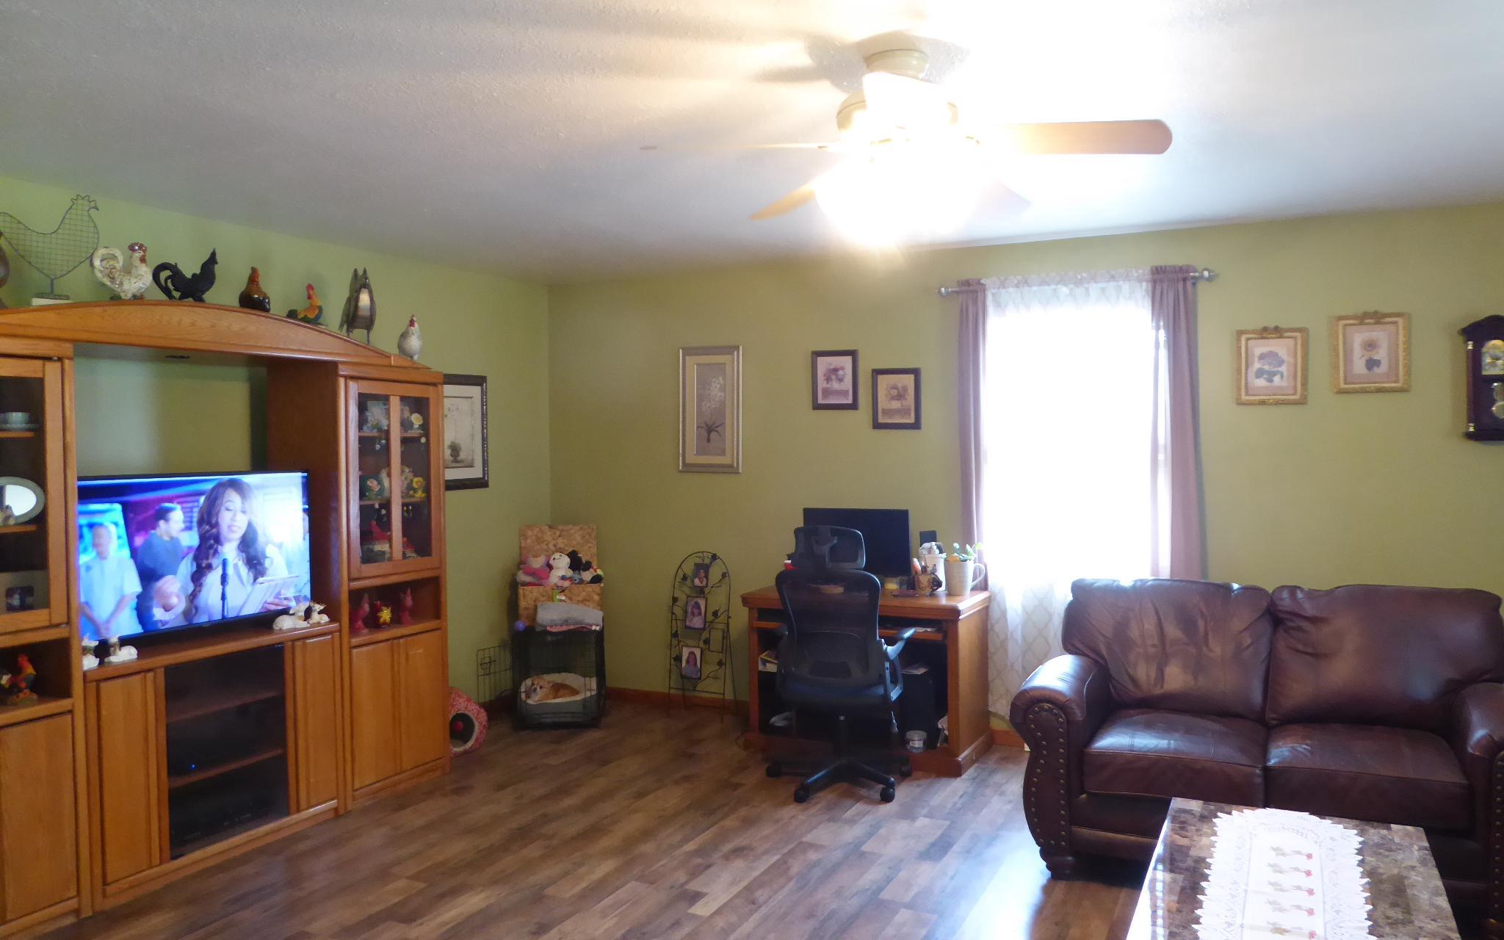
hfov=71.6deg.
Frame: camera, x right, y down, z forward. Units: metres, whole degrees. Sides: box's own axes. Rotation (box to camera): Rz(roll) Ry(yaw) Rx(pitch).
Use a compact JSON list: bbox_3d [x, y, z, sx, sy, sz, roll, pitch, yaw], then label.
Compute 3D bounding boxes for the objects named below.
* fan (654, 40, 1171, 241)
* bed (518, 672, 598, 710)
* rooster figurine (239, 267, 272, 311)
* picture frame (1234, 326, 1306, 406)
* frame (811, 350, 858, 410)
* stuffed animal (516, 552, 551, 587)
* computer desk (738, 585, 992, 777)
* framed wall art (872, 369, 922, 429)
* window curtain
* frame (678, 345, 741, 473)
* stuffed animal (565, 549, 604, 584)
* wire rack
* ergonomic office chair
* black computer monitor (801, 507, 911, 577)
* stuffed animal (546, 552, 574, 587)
[{"bbox_3d":[0.380,-0.794,2.572,1.240,0.434,1.260,0,2,21],"label":"fan"},{"bbox_3d":[-1.067,1.246,5.769,0.410,0.180,0.460,-1,2,-1],"label":"bed"},{"bbox_3d":[-1.892,-0.682,3.972,0.125,0.170,0.108,0,2,24],"label":"rooster figurine"},{"bbox_3d":[2.222,-0.442,4.461,0.273,0.330,0.030,0,2,27],"label":"picture frame"},{"bbox_3d":[0.431,-0.464,5.384,0.260,0.308,0.024,0,2,27],"label":"frame"},{"bbox_3d":[-1.210,0.552,5.760,0.190,0.185,0.150,-1,2,-1],"label":"stuffed animal"},{"bbox_3d":[0.562,0.977,5.067,1.080,0.755,0.570,0,2,27],"label":"computer desk"},{"bbox_3d":[0.727,-0.357,5.236,0.261,0.307,0.024,0,2,27],"label":"framed wall art"},{"bbox_3d":[1.477,0.130,4.791,1.083,2.050,0.120,0,2,27],"label":"window curtain"},{"bbox_3d":[-0.236,-0.332,5.752,0.385,0.695,0.030,0,2,27],"label":"frame"},{"bbox_3d":[-0.909,0.521,5.640,0.200,0.185,0.140,0,2,0],"label":"stuffed animal"},{"bbox_3d":[-0.277,0.893,5.692,0.360,0.903,0.200,0,2,27],"label":"wire rack"},{"bbox_3d":[0.373,0.798,4.536,0.640,1.144,0.660,0,2,22],"label":"ergonomic office chair"},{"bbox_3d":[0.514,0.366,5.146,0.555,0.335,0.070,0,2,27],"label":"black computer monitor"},{"bbox_3d":[-1.035,0.538,5.620,0.150,0.195,0.130,0,2,0],"label":"stuffed animal"}]

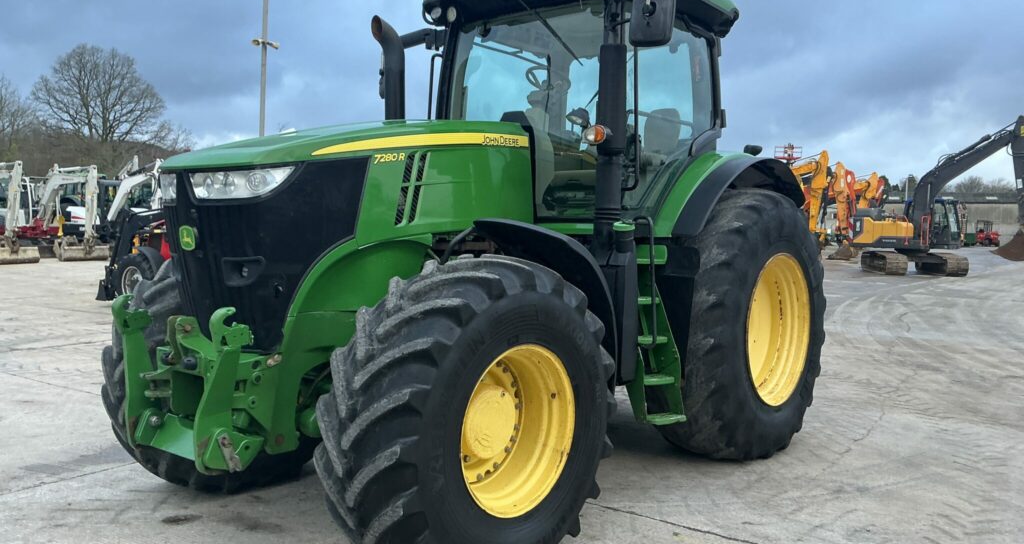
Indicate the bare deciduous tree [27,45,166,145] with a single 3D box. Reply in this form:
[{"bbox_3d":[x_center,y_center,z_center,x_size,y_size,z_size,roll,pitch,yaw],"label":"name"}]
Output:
[{"bbox_3d":[-44.929,-18.200,90.000,14.600,13.000,13.500,0,3,-27],"label":"bare deciduous tree"}]

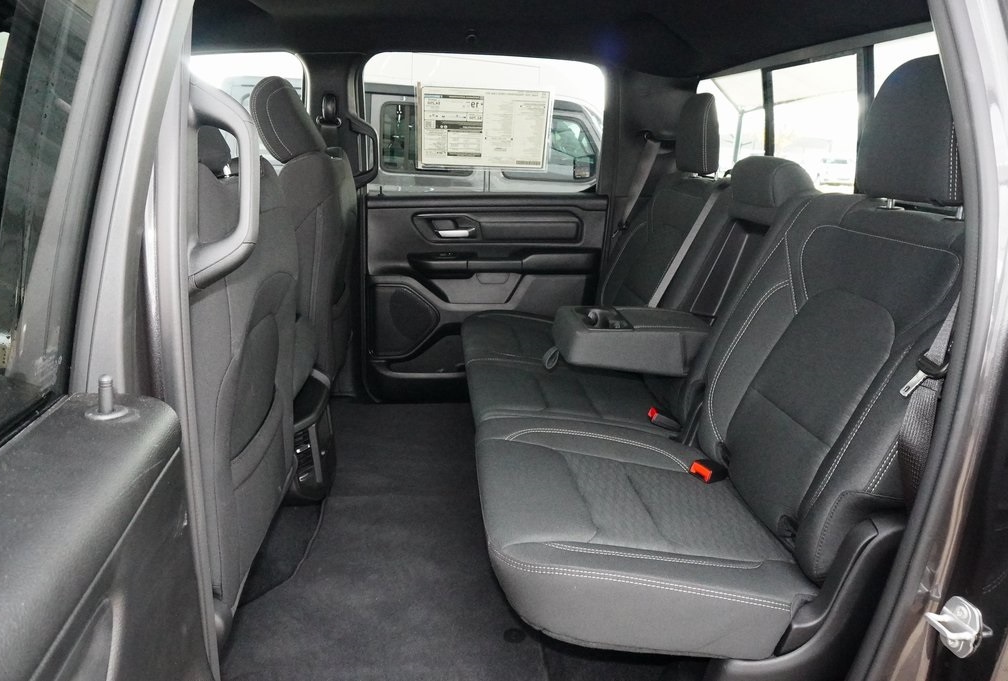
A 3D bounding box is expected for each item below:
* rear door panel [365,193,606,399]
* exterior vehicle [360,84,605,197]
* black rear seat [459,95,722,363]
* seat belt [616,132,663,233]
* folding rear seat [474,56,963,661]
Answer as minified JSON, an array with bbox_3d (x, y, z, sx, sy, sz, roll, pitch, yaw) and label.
[{"bbox_3d":[-0.051,-0.150,2.449,0.820,0.730,0.130,-1,16,-4],"label":"rear door panel"},{"bbox_3d":[-0.231,-1.377,6.473,4.740,1.880,1.850,-2,16,-7],"label":"exterior vehicle"},{"bbox_3d":[0.258,-0.280,1.951,0.750,0.810,0.540,-1,16,-4],"label":"black rear seat"},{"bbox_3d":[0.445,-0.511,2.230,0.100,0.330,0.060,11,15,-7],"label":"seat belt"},{"bbox_3d":[0.308,-0.127,1.597,0.820,0.910,1.430,-1,16,-4],"label":"folding rear seat"}]

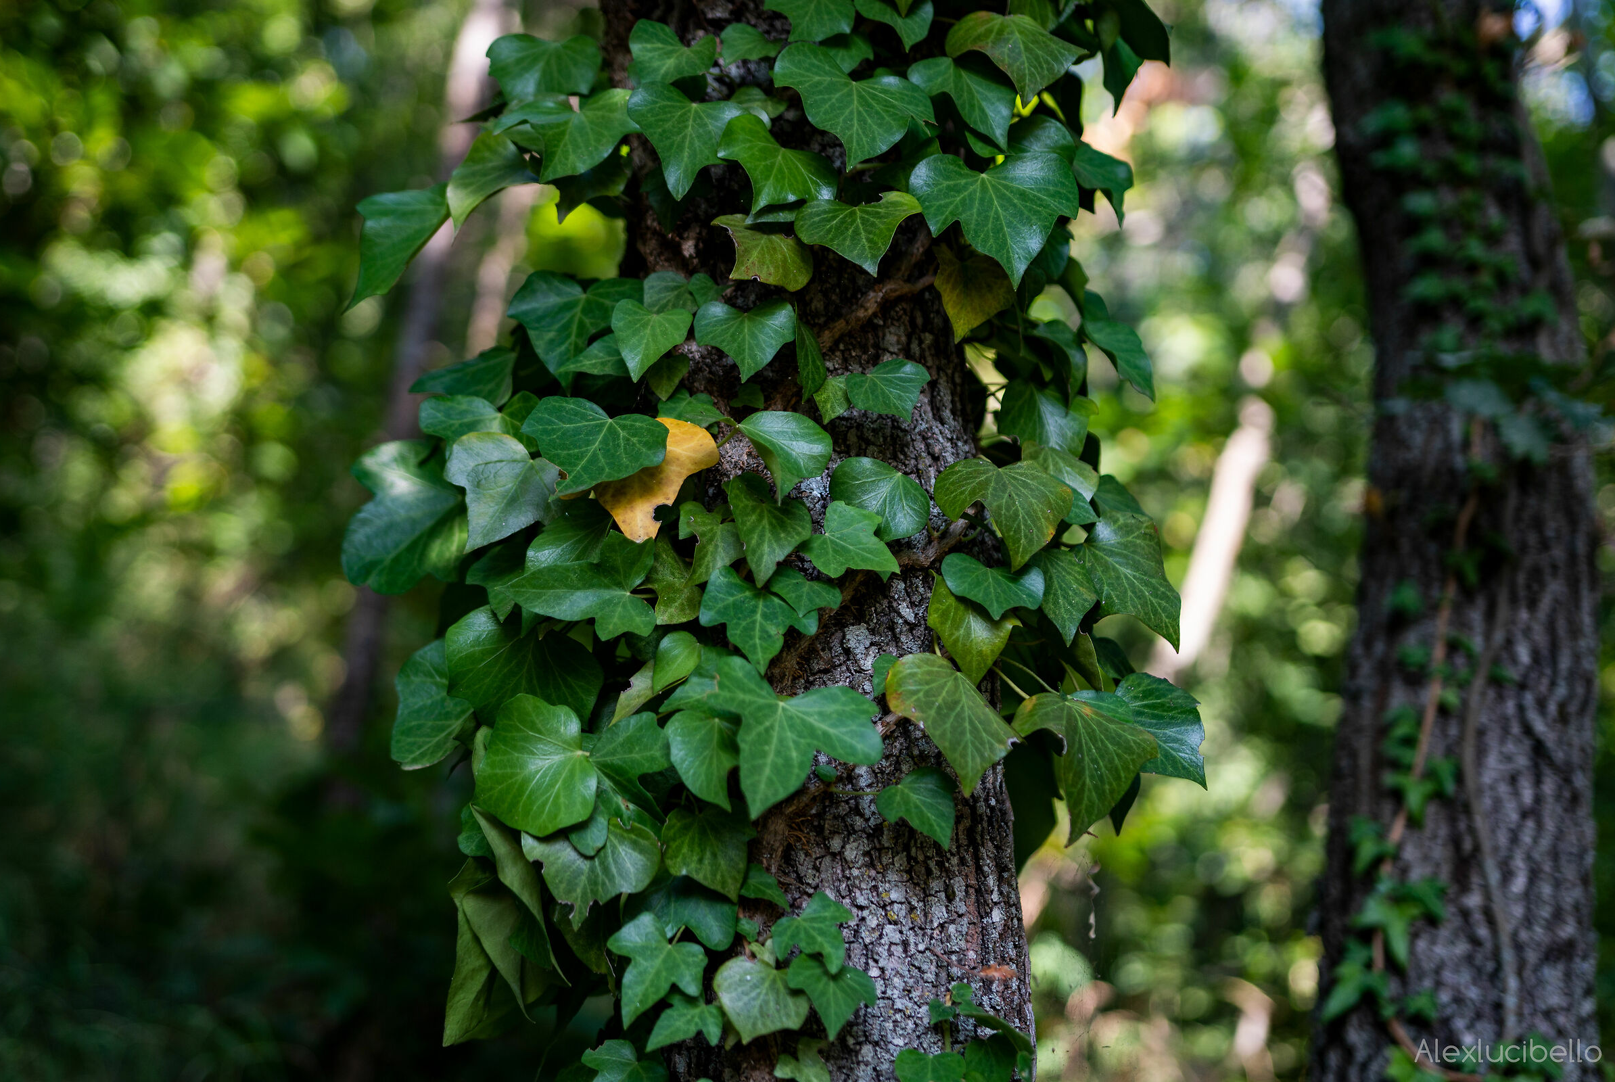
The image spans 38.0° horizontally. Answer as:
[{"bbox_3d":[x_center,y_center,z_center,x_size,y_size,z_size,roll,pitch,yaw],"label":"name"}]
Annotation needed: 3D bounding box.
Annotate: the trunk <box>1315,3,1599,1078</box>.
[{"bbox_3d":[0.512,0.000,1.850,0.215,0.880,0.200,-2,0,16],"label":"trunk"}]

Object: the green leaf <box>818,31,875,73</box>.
[{"bbox_3d":[0.018,-0.222,1.080,0.031,0.026,0.016,0,-18,0],"label":"green leaf"}]

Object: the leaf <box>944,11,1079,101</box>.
[{"bbox_3d":[0.104,-0.240,1.170,0.063,0.051,0.022,0,-33,-10],"label":"leaf"}]

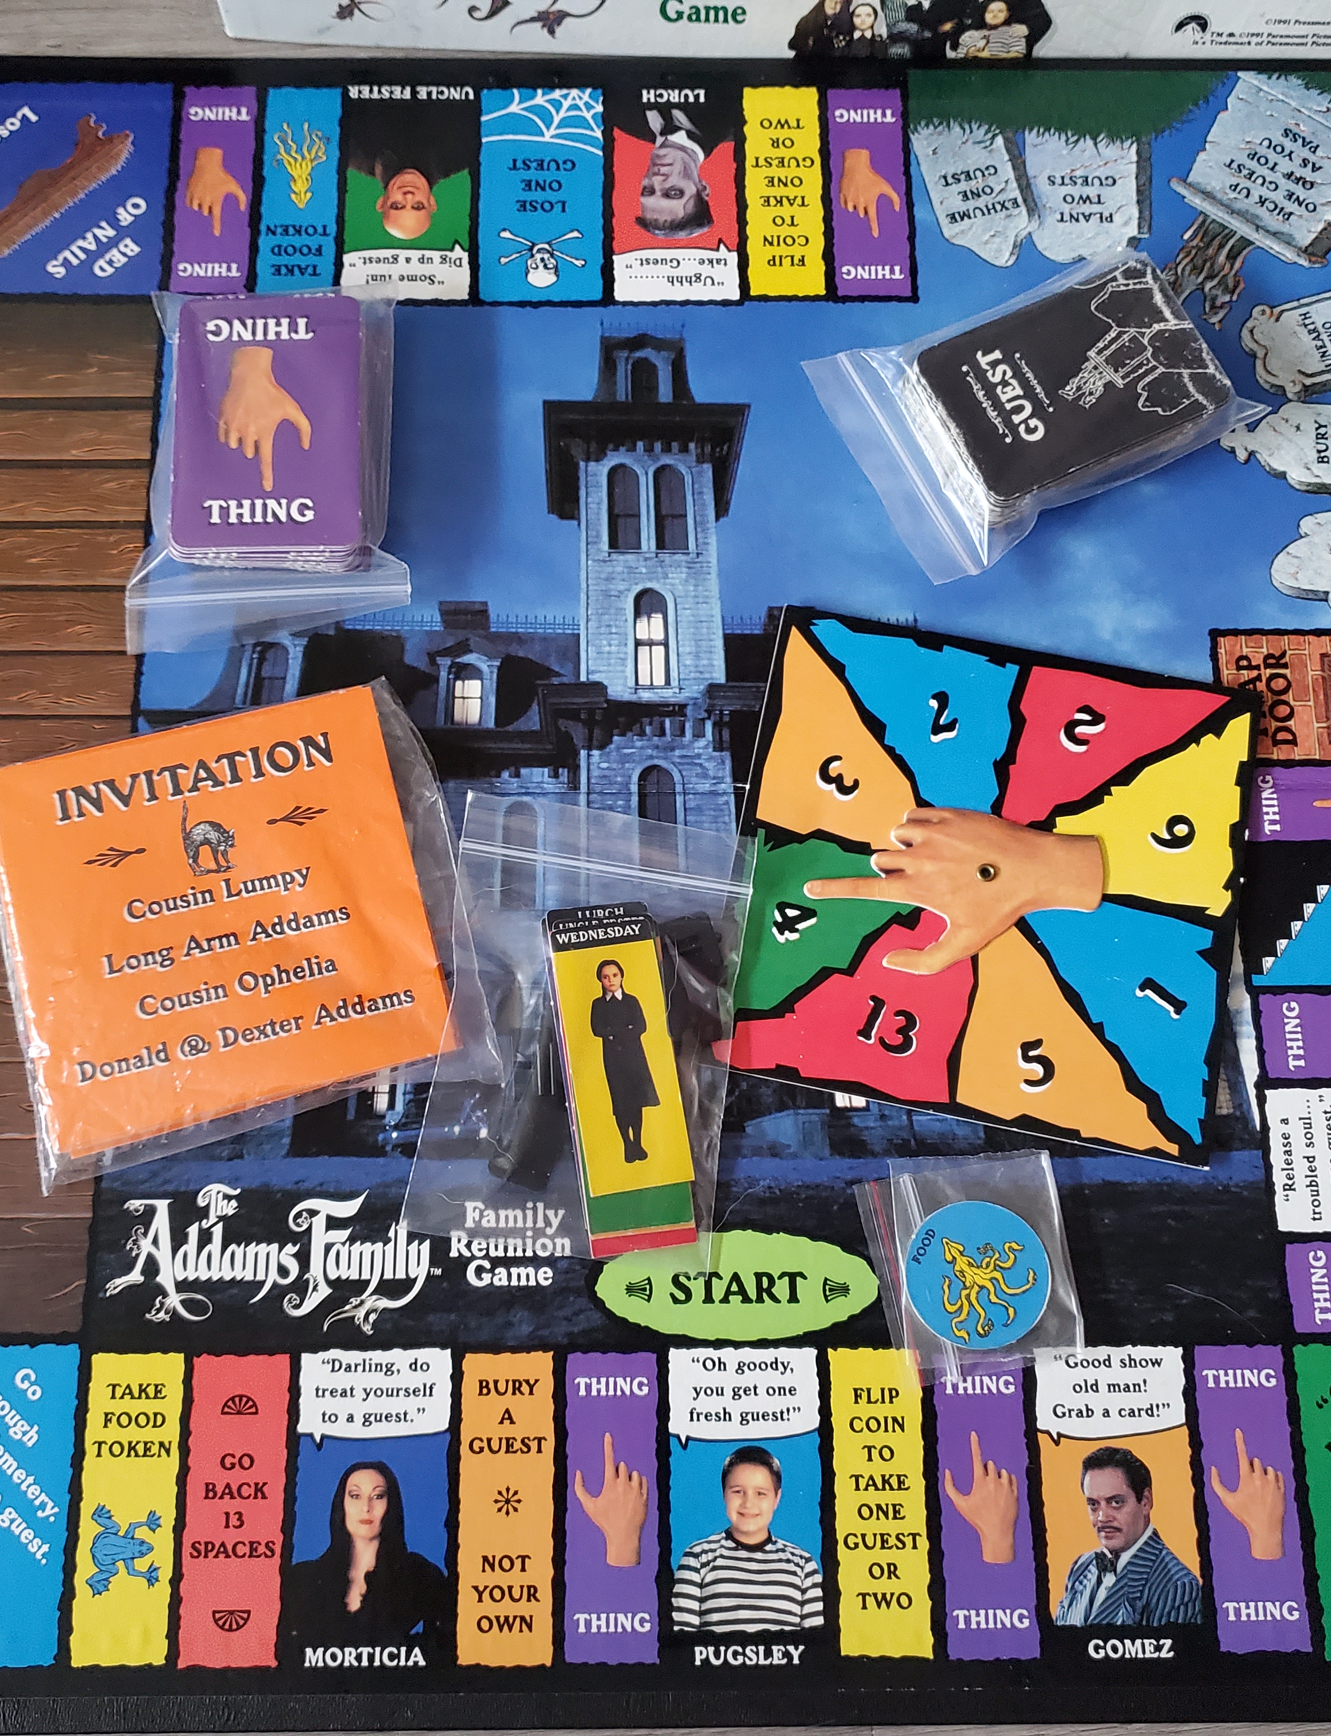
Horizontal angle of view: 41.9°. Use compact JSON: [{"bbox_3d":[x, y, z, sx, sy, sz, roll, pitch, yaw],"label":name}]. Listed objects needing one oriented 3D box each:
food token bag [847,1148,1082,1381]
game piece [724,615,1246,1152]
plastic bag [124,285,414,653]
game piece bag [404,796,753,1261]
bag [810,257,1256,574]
[{"bbox_3d":[0.075,0.097,0.423,0.049,0.006,0.049,-10,75,-3],"label":"food token bag"},{"bbox_3d":[0.085,0.002,0.450,0.128,0.005,0.132,9,75,2],"label":"game piece"},{"bbox_3d":[-0.107,-0.111,0.473,0.075,0.015,0.107,-2,75,-1],"label":"plastic bag"},{"bbox_3d":[-0.020,0.039,0.434,0.076,0.014,0.115,7,75,1],"label":"game piece bag"},{"bbox_3d":[0.104,-0.130,0.480,0.108,0.016,0.077,-23,76,-7],"label":"bag"}]

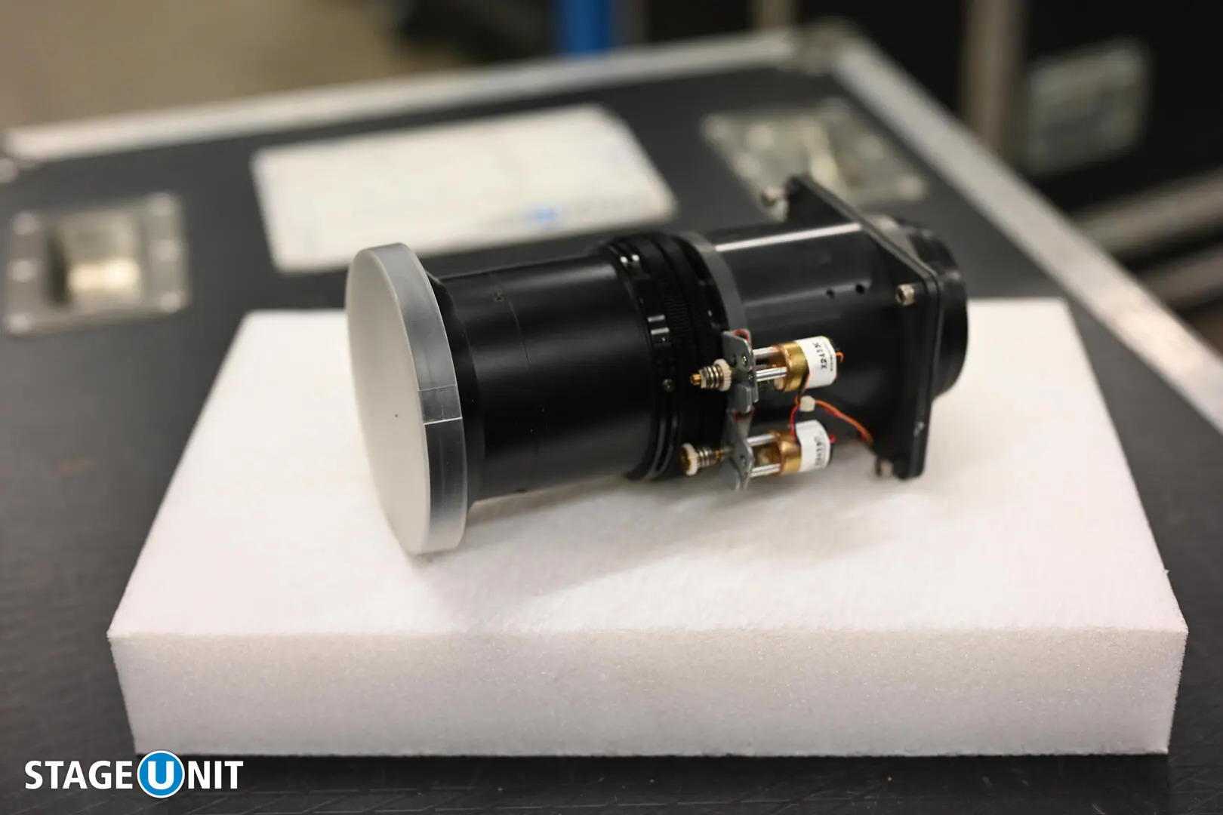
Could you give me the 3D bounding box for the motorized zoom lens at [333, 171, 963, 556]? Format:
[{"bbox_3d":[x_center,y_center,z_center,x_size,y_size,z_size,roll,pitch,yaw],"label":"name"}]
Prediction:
[{"bbox_3d":[0.028,-0.028,0.831,0.287,0.143,0.147,-11,33,-20],"label":"motorized zoom lens"}]

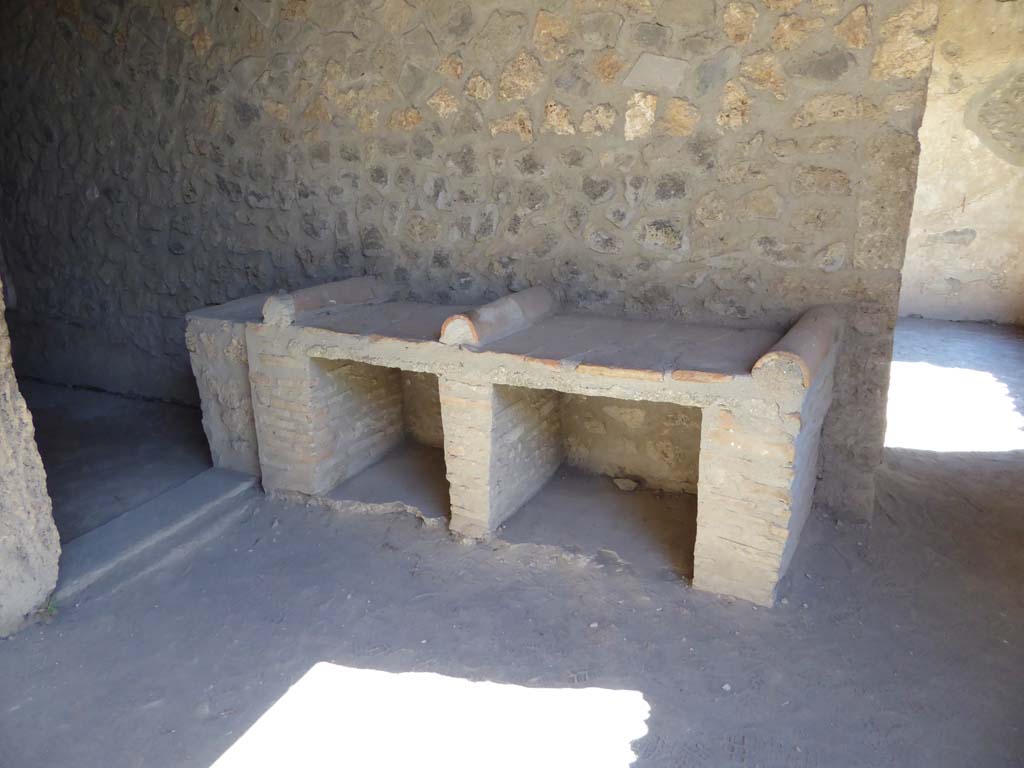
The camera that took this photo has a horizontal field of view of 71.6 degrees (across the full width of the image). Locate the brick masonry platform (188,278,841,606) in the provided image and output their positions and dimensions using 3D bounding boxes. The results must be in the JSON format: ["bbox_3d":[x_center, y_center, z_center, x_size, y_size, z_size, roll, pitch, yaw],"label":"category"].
[{"bbox_3d":[-0.116,0.090,3.268,2.789,0.921,0.780,7,19,24],"label":"brick masonry platform"}]

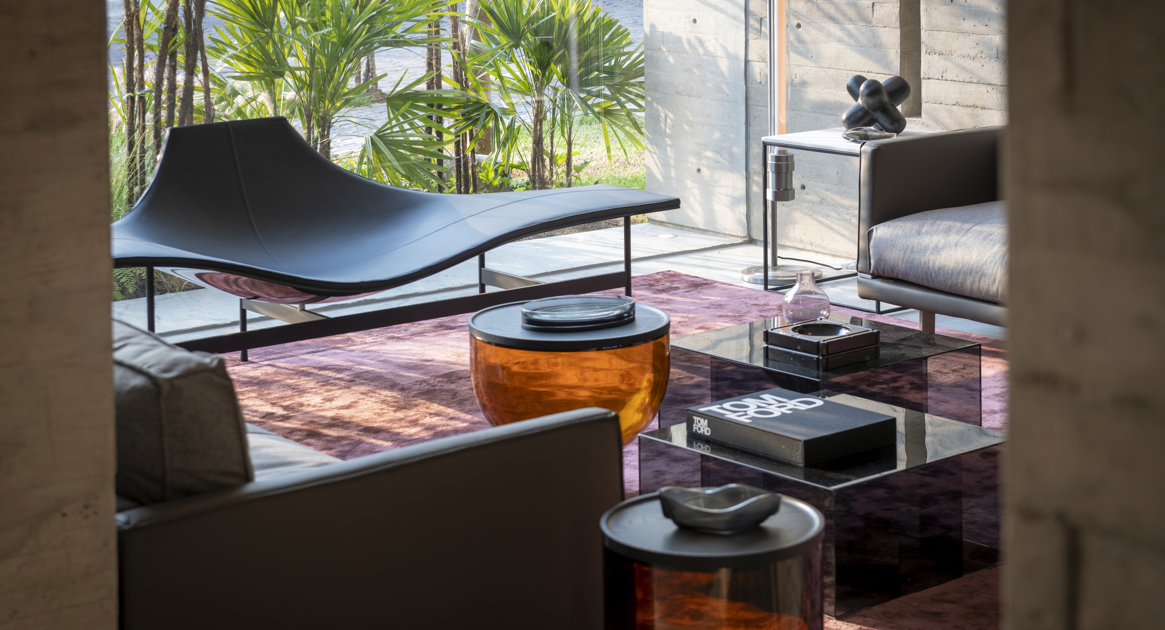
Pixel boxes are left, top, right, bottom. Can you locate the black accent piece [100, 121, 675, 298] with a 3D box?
[{"bbox_3d":[-0.765,-0.337,7.172,2.100,0.510,0.820,-10,15,-36],"label":"black accent piece"}]

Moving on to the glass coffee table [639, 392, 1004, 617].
[{"bbox_3d":[0.552,0.404,5.052,0.600,0.274,0.600,-11,15,-38],"label":"glass coffee table"}]

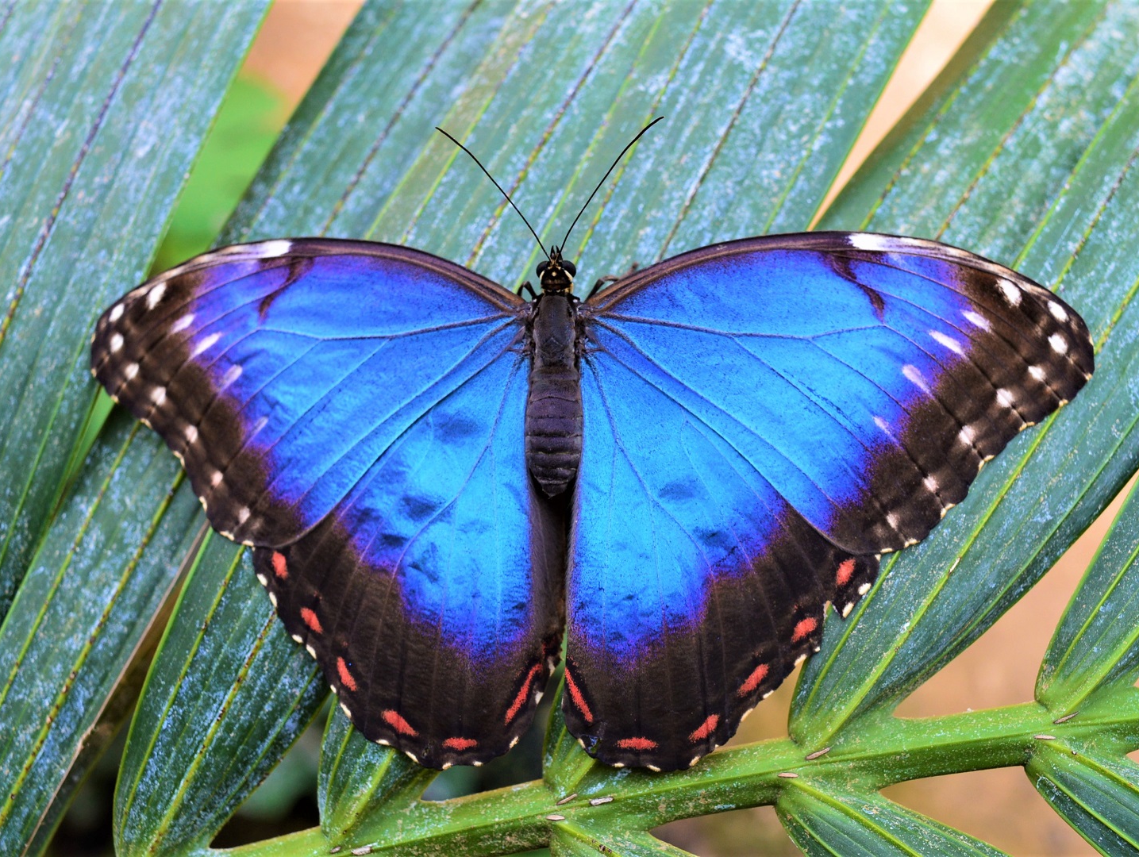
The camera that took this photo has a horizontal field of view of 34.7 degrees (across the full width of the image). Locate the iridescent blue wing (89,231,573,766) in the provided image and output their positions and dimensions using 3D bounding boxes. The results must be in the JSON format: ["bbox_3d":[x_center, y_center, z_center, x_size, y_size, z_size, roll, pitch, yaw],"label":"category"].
[{"bbox_3d":[-0.033,0.009,0.237,0.067,0.068,0.007,0,-1,18],"label":"iridescent blue wing"}]

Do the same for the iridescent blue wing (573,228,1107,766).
[{"bbox_3d":[0.031,0.009,0.222,0.064,0.066,0.007,0,-4,9],"label":"iridescent blue wing"}]

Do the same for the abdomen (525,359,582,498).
[{"bbox_3d":[-0.002,0.000,0.226,0.007,0.017,0.007,0,-2,14],"label":"abdomen"}]

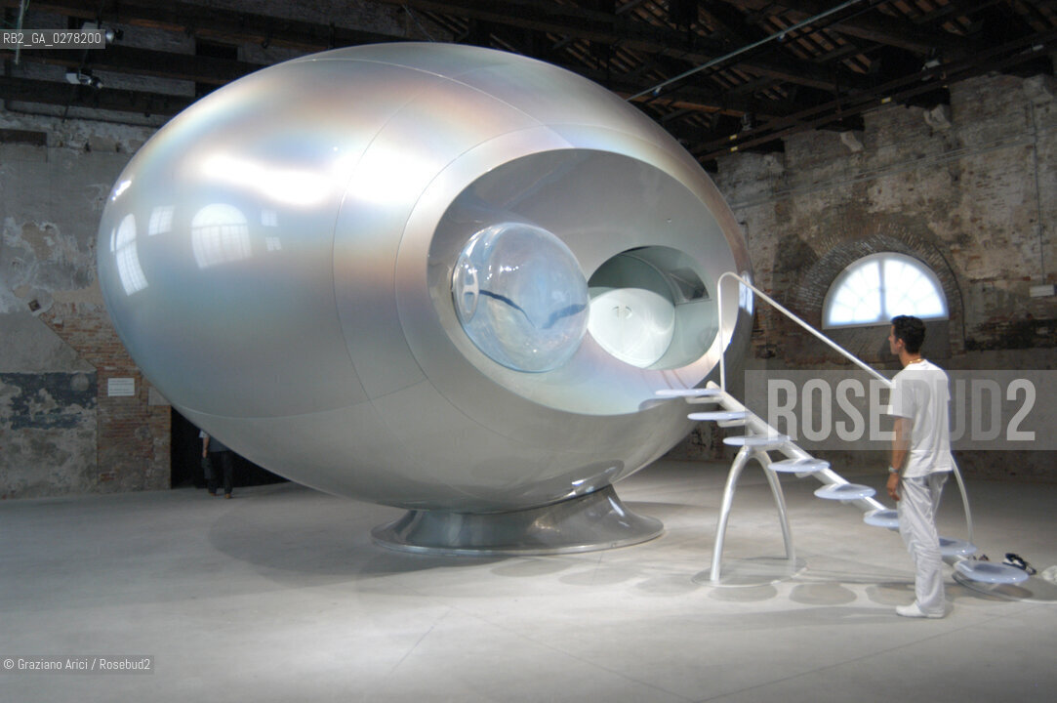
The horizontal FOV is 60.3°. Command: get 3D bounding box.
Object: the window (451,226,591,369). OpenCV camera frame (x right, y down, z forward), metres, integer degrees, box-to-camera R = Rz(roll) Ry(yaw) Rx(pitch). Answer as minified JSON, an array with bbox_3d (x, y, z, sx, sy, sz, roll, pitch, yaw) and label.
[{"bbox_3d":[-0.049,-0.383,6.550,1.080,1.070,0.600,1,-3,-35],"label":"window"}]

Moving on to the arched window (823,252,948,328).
[{"bbox_3d":[5.662,-1.015,14.637,0.150,1.153,2.228,1,-3,-36],"label":"arched window"}]

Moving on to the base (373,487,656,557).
[{"bbox_3d":[-0.139,1.572,9.120,2.856,0.460,2.856,-1,-3,0],"label":"base"}]

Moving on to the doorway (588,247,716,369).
[{"bbox_3d":[0.986,-0.351,7.350,1.250,1.020,0.300,0,-3,-32],"label":"doorway"}]

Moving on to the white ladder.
[{"bbox_3d":[2.253,0.482,6.552,2.650,2.300,1.050,-3,-3,29],"label":"white ladder"}]

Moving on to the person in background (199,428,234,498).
[{"bbox_3d":[-4.439,1.313,12.974,0.480,1.500,0.320,0,-3,-20],"label":"person in background"}]

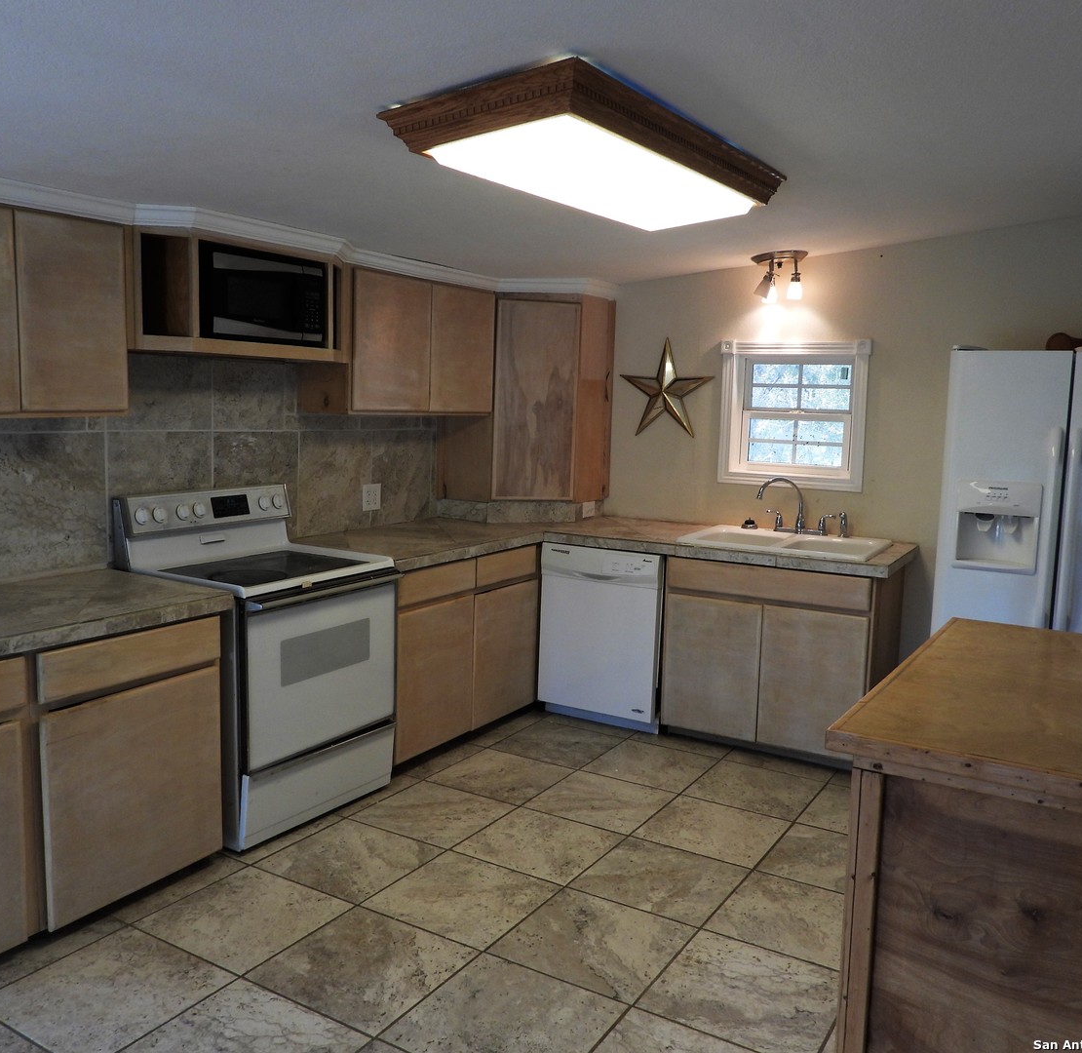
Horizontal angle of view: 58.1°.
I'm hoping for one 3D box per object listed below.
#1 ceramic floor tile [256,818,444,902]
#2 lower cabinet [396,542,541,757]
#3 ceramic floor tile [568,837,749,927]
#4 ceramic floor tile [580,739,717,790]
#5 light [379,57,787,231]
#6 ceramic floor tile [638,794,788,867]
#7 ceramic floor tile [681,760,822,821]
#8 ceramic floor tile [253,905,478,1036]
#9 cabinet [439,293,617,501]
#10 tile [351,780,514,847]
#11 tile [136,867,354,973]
[{"bbox_3d":[-0.641,1.126,3.290,0.457,0.010,0.457,6,8,31],"label":"ceramic floor tile"},{"bbox_3d":[-0.547,0.517,4.537,0.620,0.815,1.095,6,8,31],"label":"lower cabinet"},{"bbox_3d":[0.394,1.149,3.174,0.454,0.010,0.454,5,8,31],"label":"ceramic floor tile"},{"bbox_3d":[0.474,1.030,4.184,0.453,0.010,0.450,6,8,31],"label":"ceramic floor tile"},{"bbox_3d":[0.208,-1.033,2.828,0.563,0.105,1.342,-1,5,32],"label":"light"},{"bbox_3d":[0.631,1.110,3.562,0.454,0.010,0.454,5,8,31],"label":"ceramic floor tile"},{"bbox_3d":[0.869,1.067,3.947,0.453,0.010,0.450,6,8,31],"label":"ceramic floor tile"},{"bbox_3d":[-0.474,1.190,2.636,0.454,0.010,0.454,5,8,31],"label":"ceramic floor tile"},{"bbox_3d":[-0.087,-0.696,5.300,0.880,1.059,0.670,0,7,-13],"label":"cabinet"},{"bbox_3d":[-0.400,1.084,3.673,0.457,0.010,0.457,6,8,31],"label":"tile"},{"bbox_3d":[-0.874,1.159,2.887,0.453,0.010,0.450,6,8,31],"label":"tile"}]

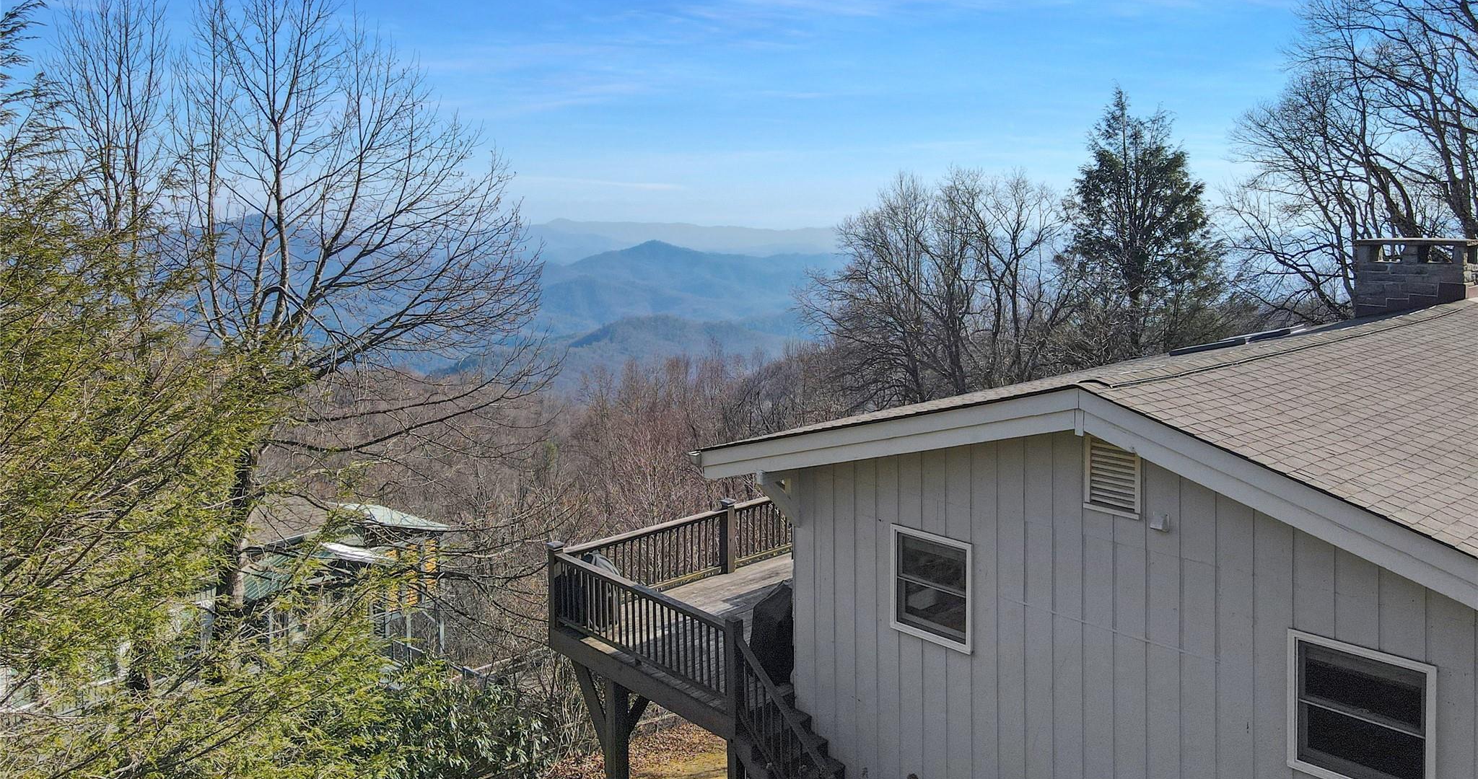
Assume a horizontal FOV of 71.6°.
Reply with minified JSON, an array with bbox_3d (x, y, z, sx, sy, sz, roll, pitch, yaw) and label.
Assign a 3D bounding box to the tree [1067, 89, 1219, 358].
[{"bbox_3d":[12.243,-3.930,31.000,4.800,10.300,4.800,0,5,0],"label":"tree"}]

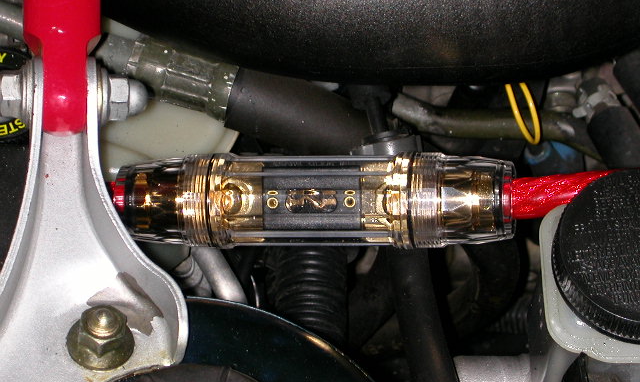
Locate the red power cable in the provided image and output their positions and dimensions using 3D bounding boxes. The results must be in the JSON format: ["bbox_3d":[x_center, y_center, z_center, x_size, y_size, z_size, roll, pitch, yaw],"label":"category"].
[{"bbox_3d":[0.096,0.001,0.805,0.043,0.017,0.017,-6,62,-3],"label":"red power cable"}]

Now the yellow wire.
[{"bbox_3d":[0.084,-0.032,0.850,0.016,0.028,0.016,0,62,0],"label":"yellow wire"}]

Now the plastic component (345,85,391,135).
[{"bbox_3d":[0.020,-0.034,0.855,0.019,0.024,0.017,0,62,0],"label":"plastic component"}]

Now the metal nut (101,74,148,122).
[{"bbox_3d":[-0.076,-0.036,0.800,0.018,0.019,0.018,0,90,0],"label":"metal nut"}]

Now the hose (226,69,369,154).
[{"bbox_3d":[-0.009,-0.033,0.860,0.066,0.028,0.027,16,63,8],"label":"hose"}]

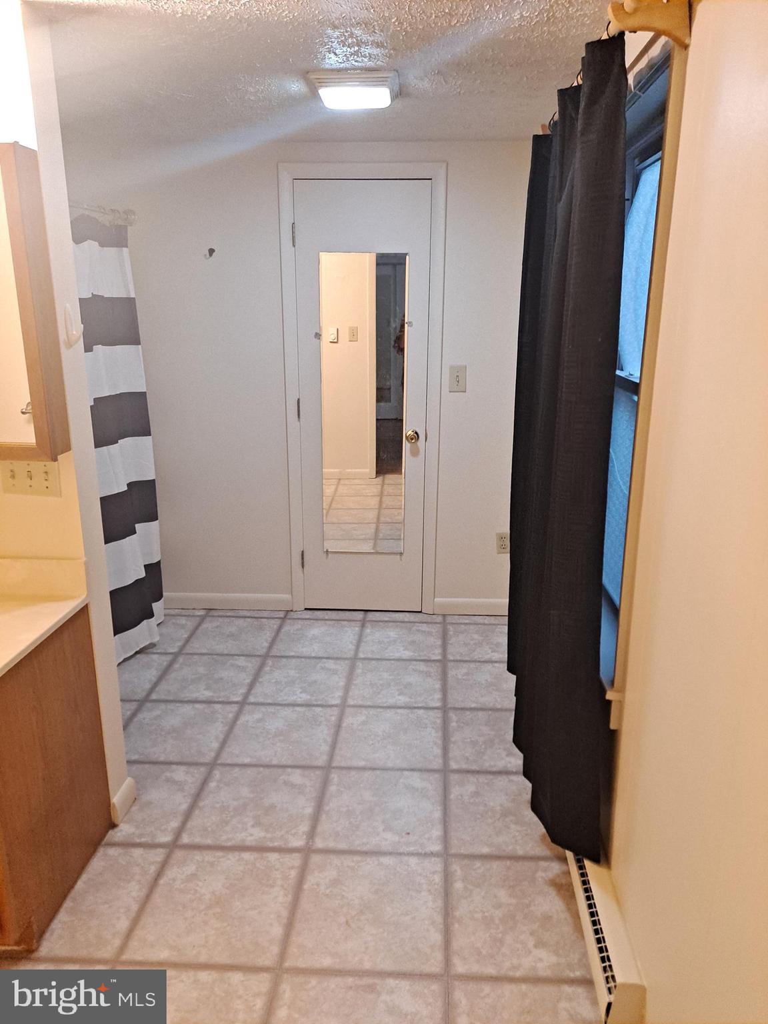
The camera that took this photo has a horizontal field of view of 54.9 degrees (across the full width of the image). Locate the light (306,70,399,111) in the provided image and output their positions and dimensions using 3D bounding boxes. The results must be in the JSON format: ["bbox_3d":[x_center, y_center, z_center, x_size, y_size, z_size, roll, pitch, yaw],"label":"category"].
[{"bbox_3d":[-0.083,-1.312,2.321,0.270,0.055,0.285,2,16,4],"label":"light"}]

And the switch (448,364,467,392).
[{"bbox_3d":[0.346,-0.622,3.463,0.081,0.124,0.014,1,16,1],"label":"switch"}]

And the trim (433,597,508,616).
[{"bbox_3d":[0.480,0.487,3.788,0.442,0.088,0.014,1,16,1],"label":"trim"}]

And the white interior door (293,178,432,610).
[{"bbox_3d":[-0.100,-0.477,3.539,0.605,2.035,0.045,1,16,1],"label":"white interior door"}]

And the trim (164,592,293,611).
[{"bbox_3d":[-0.822,0.468,3.818,0.700,0.088,0.014,1,16,1],"label":"trim"}]

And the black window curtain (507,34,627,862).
[{"bbox_3d":[0.507,-0.131,2.159,0.180,1.930,0.980,2,16,4],"label":"black window curtain"}]

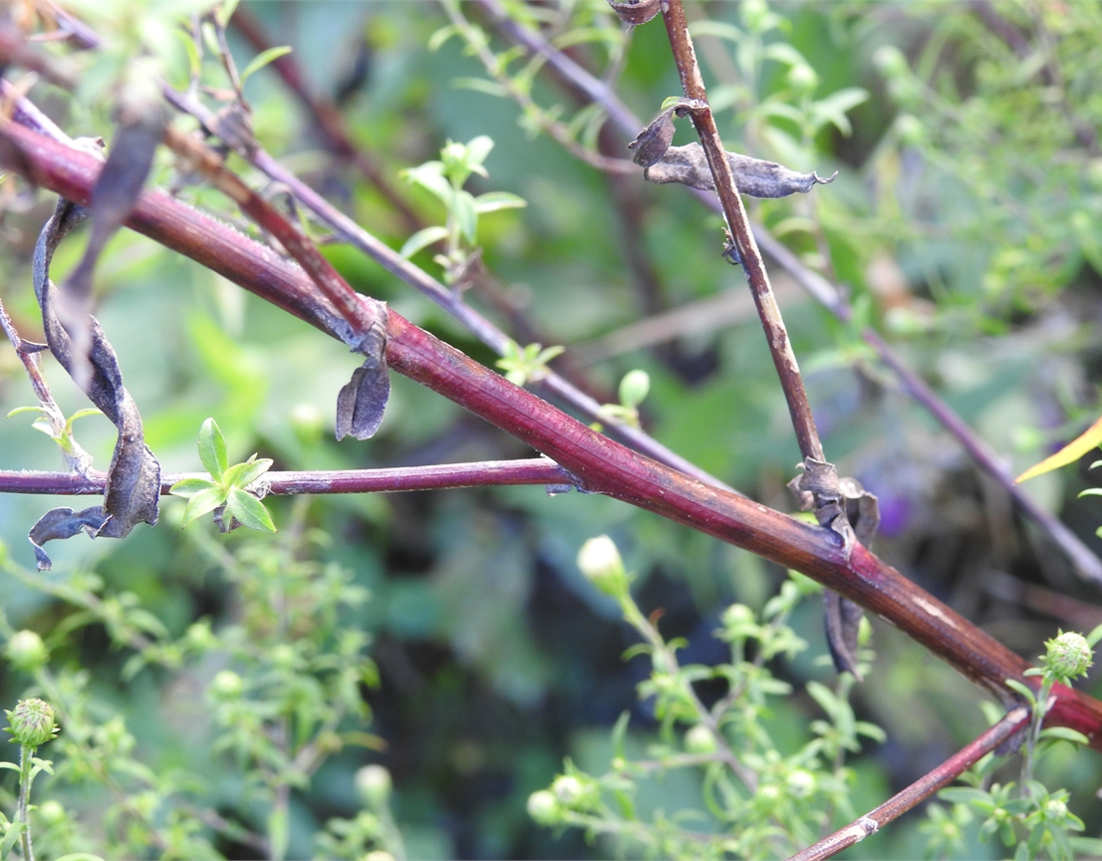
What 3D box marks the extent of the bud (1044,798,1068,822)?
[{"bbox_3d":[0.094,0.070,0.460,0.004,0.004,0.004,8,41,0],"label":"bud"}]

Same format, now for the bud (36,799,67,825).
[{"bbox_3d":[-0.104,0.080,0.520,0.006,0.005,0.006,0,18,0],"label":"bud"}]

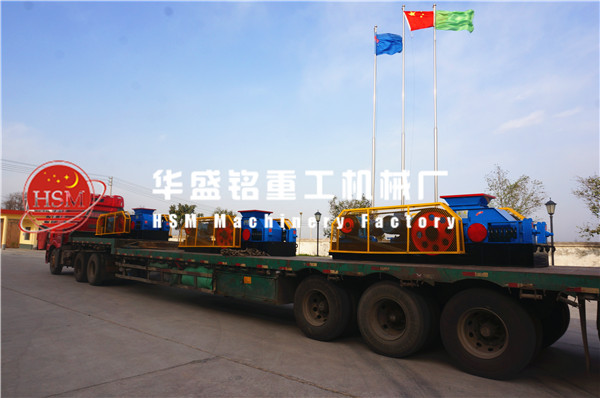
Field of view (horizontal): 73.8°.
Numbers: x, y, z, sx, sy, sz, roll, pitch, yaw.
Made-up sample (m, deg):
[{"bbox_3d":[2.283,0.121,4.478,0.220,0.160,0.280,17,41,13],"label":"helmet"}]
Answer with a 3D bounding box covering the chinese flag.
[{"bbox_3d":[5.282,-7.868,17.654,1.400,1.000,0.300,0,-7,17],"label":"chinese flag"}]

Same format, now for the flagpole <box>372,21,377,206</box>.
[{"bbox_3d":[3.411,-2.290,18.230,0.150,12.000,0.150,-4,-9,42],"label":"flagpole"}]

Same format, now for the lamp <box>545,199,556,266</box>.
[{"bbox_3d":[8.982,1.705,14.188,0.420,3.500,0.420,-4,-9,42],"label":"lamp"}]

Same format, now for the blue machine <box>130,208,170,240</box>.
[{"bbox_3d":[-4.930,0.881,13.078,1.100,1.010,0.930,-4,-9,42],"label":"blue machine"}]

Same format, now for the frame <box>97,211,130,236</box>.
[{"bbox_3d":[-6.476,0.860,13.847,2.400,0.770,0.240,-5,-10,44],"label":"frame"}]

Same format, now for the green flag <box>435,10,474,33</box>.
[{"bbox_3d":[6.568,-7.546,16.980,1.550,0.900,0.250,0,-7,16],"label":"green flag"}]

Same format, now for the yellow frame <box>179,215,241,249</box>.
[{"bbox_3d":[-2.226,0.812,9.787,2.318,0.752,0.220,-4,-9,42],"label":"yellow frame"}]

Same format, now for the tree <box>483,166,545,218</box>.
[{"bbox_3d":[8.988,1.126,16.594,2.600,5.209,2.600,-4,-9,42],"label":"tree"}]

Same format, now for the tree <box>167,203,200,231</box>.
[{"bbox_3d":[-8.653,2.524,29.148,2.300,4.495,2.300,4,-7,-16],"label":"tree"}]

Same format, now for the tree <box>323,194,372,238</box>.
[{"bbox_3d":[2.768,1.957,22.221,3.000,4.454,3.000,-4,-9,42],"label":"tree"}]

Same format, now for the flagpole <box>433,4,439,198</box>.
[{"bbox_3d":[5.544,-2.339,16.313,0.140,11.922,0.140,-1,-7,19],"label":"flagpole"}]

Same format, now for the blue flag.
[{"bbox_3d":[4.082,-7.106,18.369,1.350,1.000,0.300,0,-7,12],"label":"blue flag"}]

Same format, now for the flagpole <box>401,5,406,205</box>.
[{"bbox_3d":[4.444,-2.501,17.182,0.140,12.385,0.140,0,-7,14],"label":"flagpole"}]

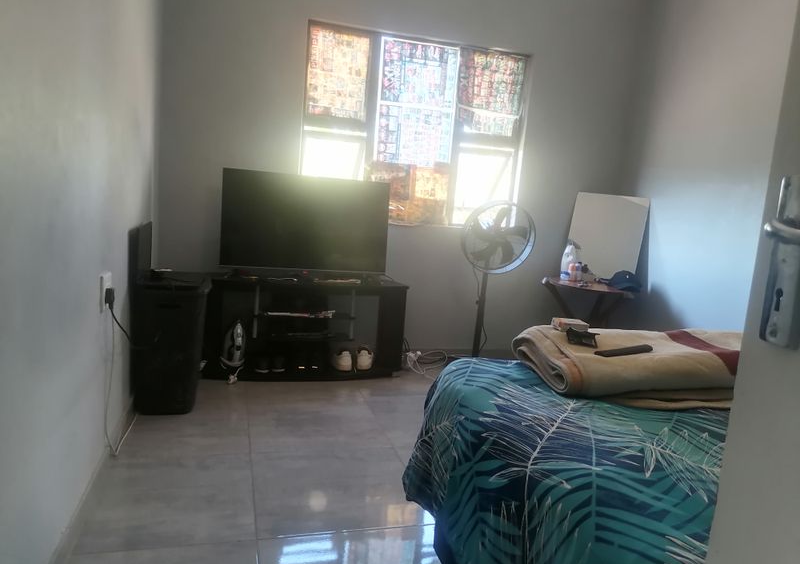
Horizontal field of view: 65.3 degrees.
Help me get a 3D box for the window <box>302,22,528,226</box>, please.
[{"bbox_3d":[0.111,-0.928,3.900,1.425,1.148,0.102,2,7,-15],"label":"window"}]

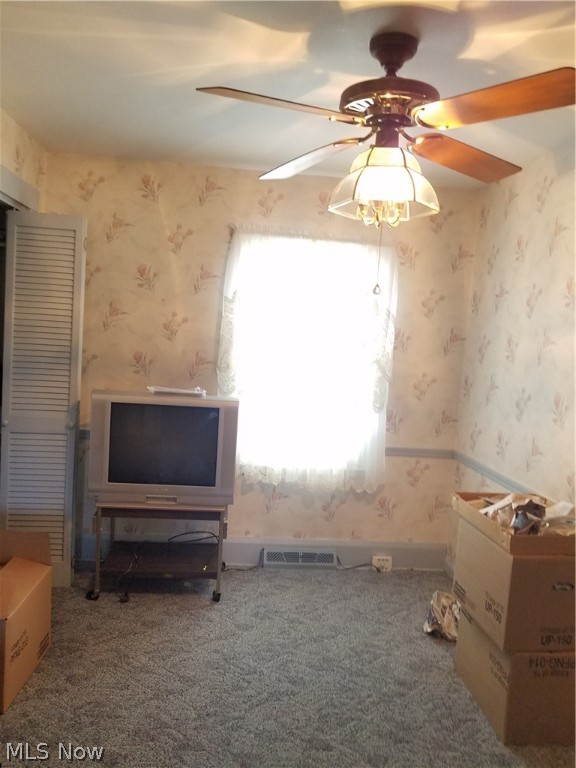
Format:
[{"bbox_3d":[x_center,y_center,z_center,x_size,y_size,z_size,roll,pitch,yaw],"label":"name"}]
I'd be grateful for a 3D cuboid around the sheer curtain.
[{"bbox_3d":[0.117,-0.127,3.506,1.070,1.580,0.100,3,5,-6],"label":"sheer curtain"}]

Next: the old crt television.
[{"bbox_3d":[-0.662,0.318,3.208,0.740,0.555,0.480,3,5,-6],"label":"old crt television"}]

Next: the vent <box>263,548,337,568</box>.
[{"bbox_3d":[0.076,1.101,3.630,0.465,0.122,0.065,3,5,-6],"label":"vent"}]

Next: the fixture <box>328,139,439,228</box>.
[{"bbox_3d":[0.327,-0.654,1.919,0.370,0.260,0.345,4,5,6],"label":"fixture"}]

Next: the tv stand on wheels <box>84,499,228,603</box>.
[{"bbox_3d":[-0.702,0.875,3.276,0.690,0.540,0.460,3,5,-6],"label":"tv stand on wheels"}]

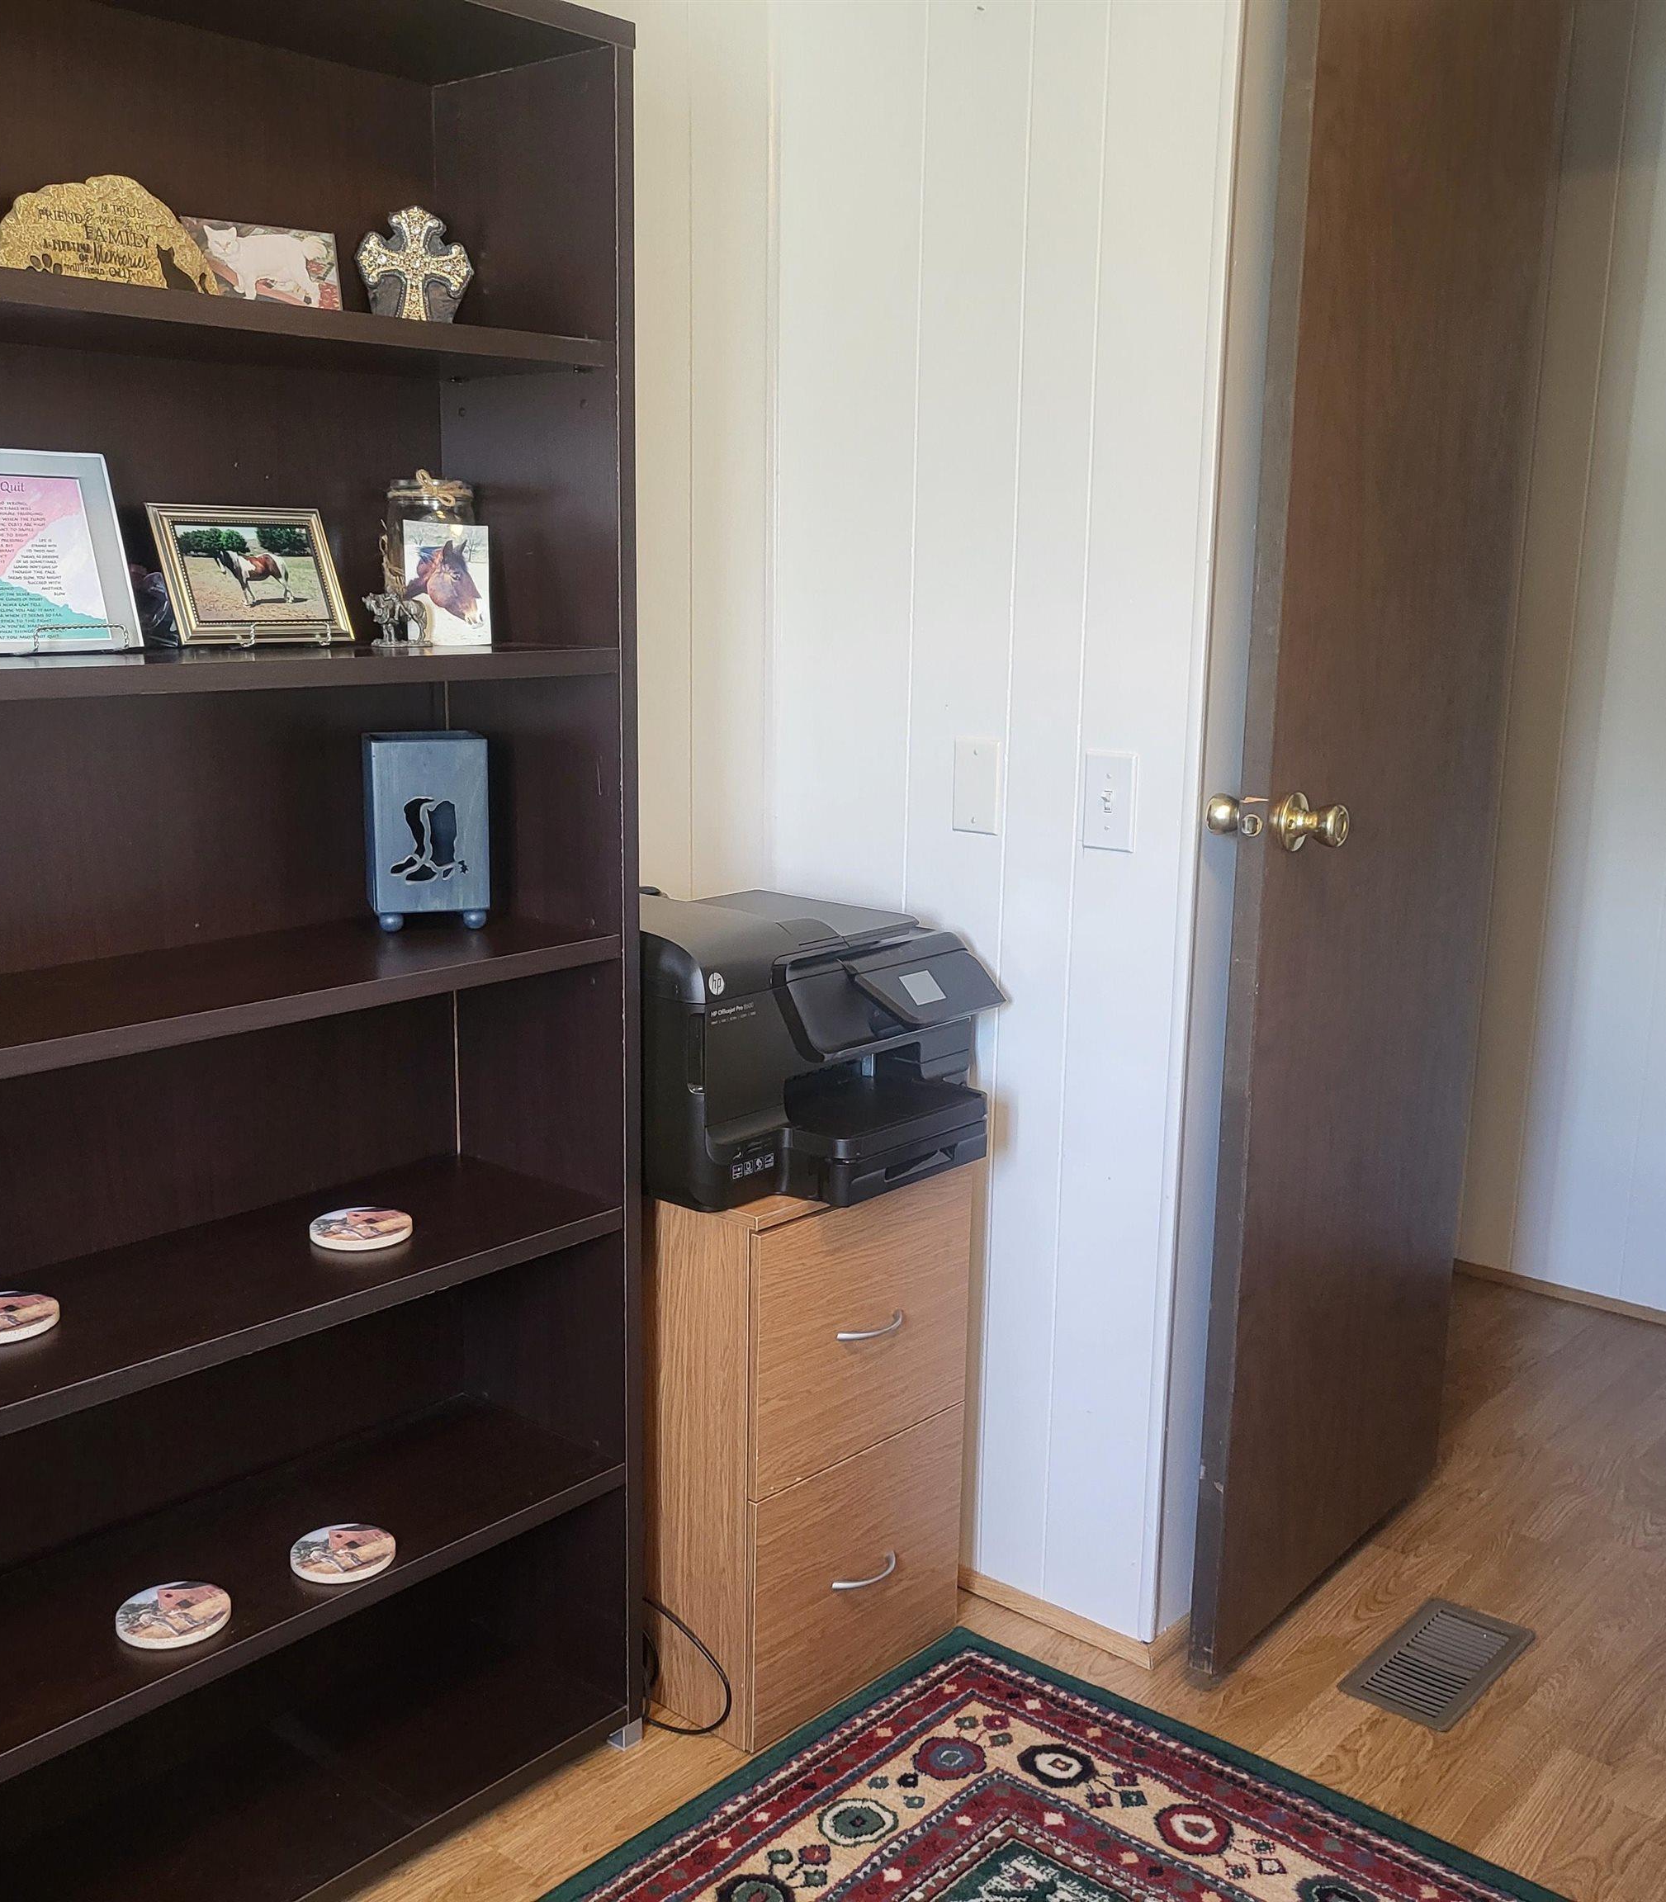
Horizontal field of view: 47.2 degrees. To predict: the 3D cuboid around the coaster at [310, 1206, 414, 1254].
[{"bbox_3d":[-0.488,0.289,1.976,0.104,0.011,0.104,1,11,0],"label":"coaster"}]

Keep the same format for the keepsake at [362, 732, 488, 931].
[{"bbox_3d":[-0.438,-0.129,2.051,0.116,0.202,0.120,-3,12,-19],"label":"keepsake"}]

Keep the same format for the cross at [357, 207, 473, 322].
[{"bbox_3d":[-0.403,-0.661,1.847,0.040,0.124,0.138,10,15,40],"label":"cross"}]

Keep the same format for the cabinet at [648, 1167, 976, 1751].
[{"bbox_3d":[-0.112,0.553,2.395,0.402,0.649,0.394,10,15,40],"label":"cabinet"}]

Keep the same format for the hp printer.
[{"bbox_3d":[-0.067,0.088,2.296,0.432,0.303,0.479,10,15,40],"label":"hp printer"}]

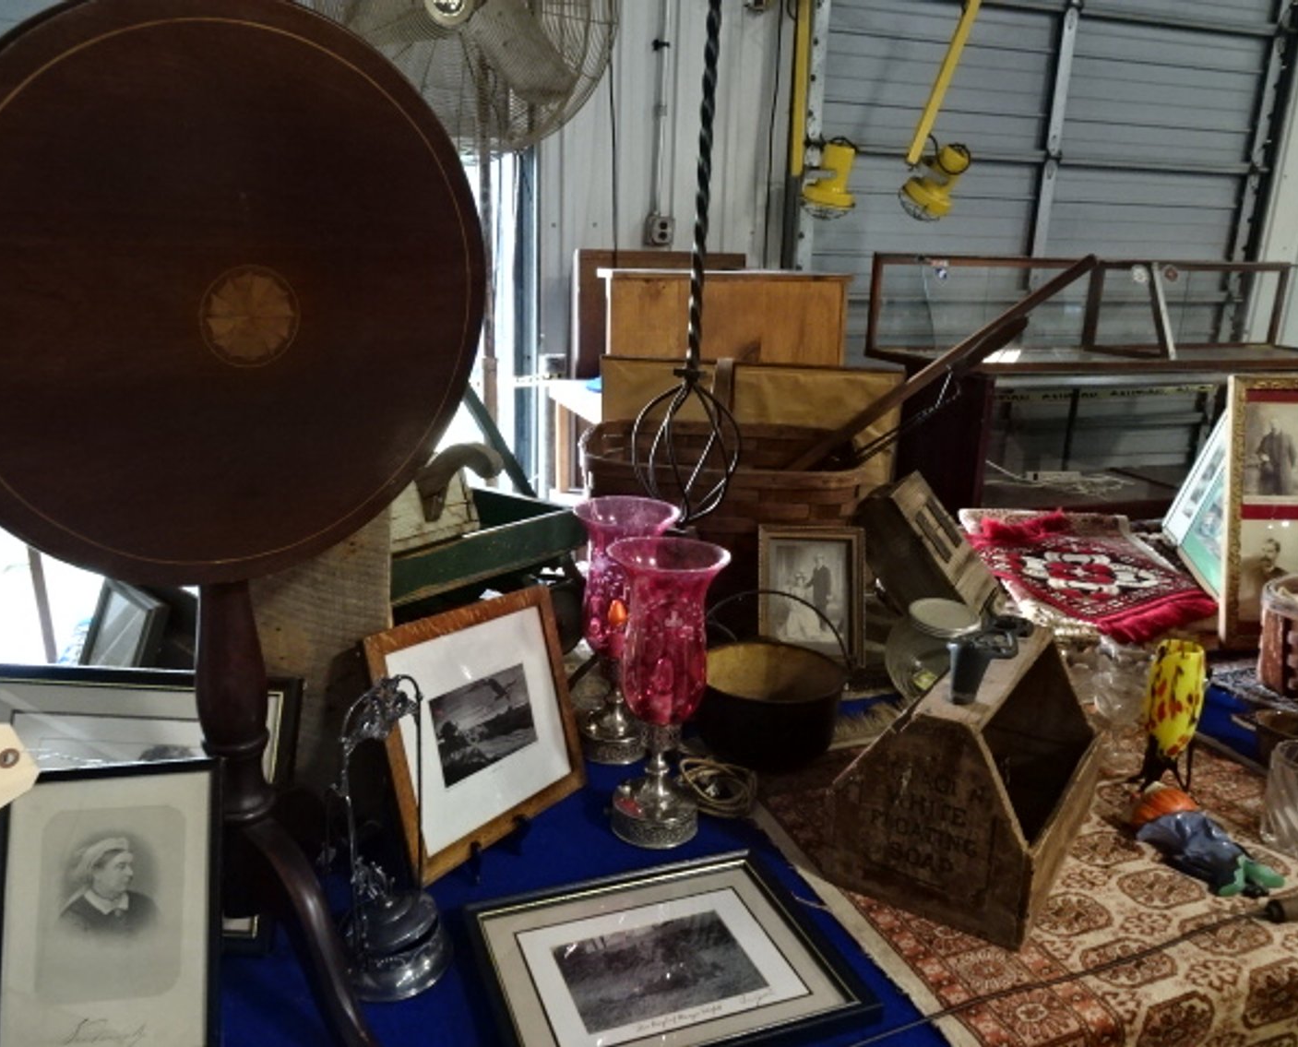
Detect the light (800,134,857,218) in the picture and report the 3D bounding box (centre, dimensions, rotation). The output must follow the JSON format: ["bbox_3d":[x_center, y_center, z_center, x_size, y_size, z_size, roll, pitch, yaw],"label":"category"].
[{"bbox_3d":[0.662,-1.266,3.550,0.200,0.300,0.200,-4,17,-18],"label":"light"}]

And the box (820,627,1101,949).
[{"bbox_3d":[0.414,0.298,1.253,0.231,0.255,0.350,12,19,31],"label":"box"}]

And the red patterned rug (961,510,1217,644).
[{"bbox_3d":[0.938,0.114,2.104,0.330,0.055,0.470,-11,24,-22],"label":"red patterned rug"}]

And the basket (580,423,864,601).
[{"bbox_3d":[0.164,-0.025,2.208,0.620,0.315,0.480,4,17,8],"label":"basket"}]

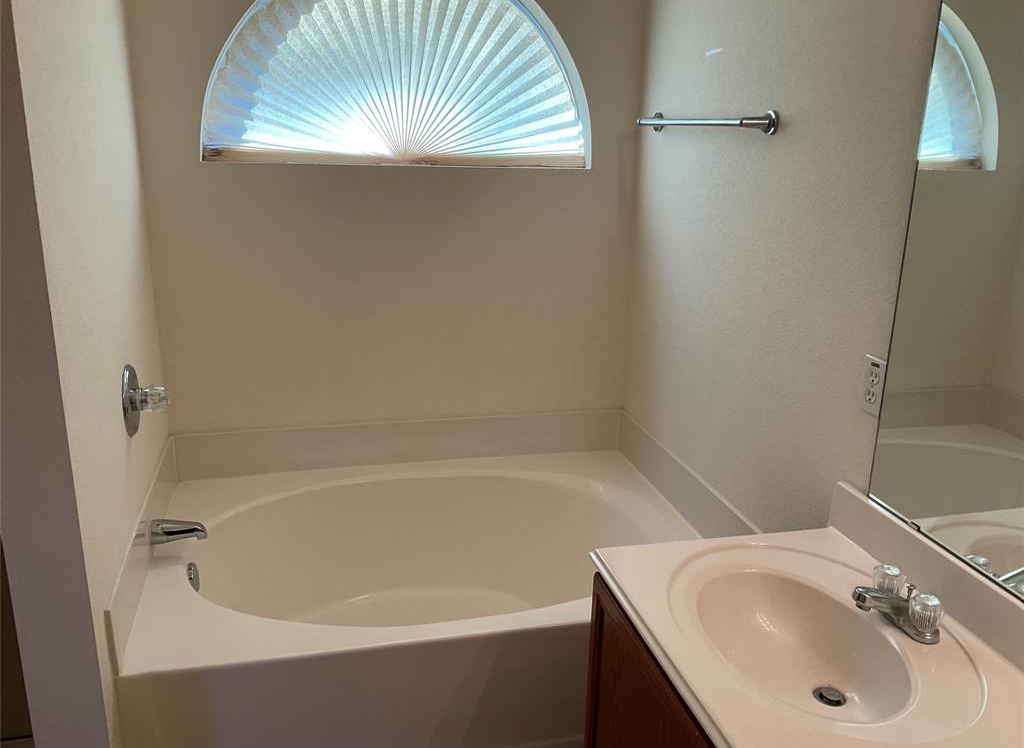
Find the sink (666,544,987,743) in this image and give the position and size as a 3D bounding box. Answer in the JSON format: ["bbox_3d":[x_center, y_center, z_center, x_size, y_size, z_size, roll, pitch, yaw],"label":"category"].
[{"bbox_3d":[0.525,0.499,1.506,0.487,0.140,0.582,-3,17,-14],"label":"sink"}]

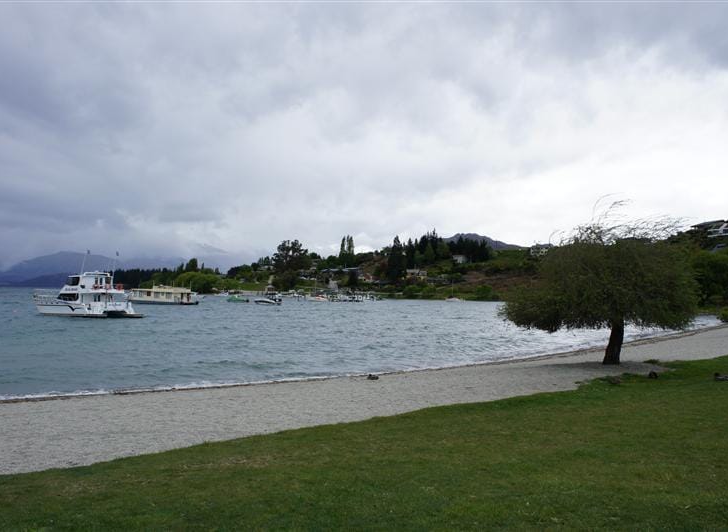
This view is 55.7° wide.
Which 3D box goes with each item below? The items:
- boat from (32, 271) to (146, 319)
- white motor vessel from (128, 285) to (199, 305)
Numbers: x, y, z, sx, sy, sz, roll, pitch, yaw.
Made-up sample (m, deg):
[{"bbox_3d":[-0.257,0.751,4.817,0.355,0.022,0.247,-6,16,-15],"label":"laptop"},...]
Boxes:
[{"bbox_3d":[-33.320,3.320,82.530,13.500,5.100,6.060,-1,-2,35],"label":"boat"},{"bbox_3d":[-41.040,5.940,139.620,14.500,3.600,4.870,0,-2,25],"label":"white motor vessel"}]

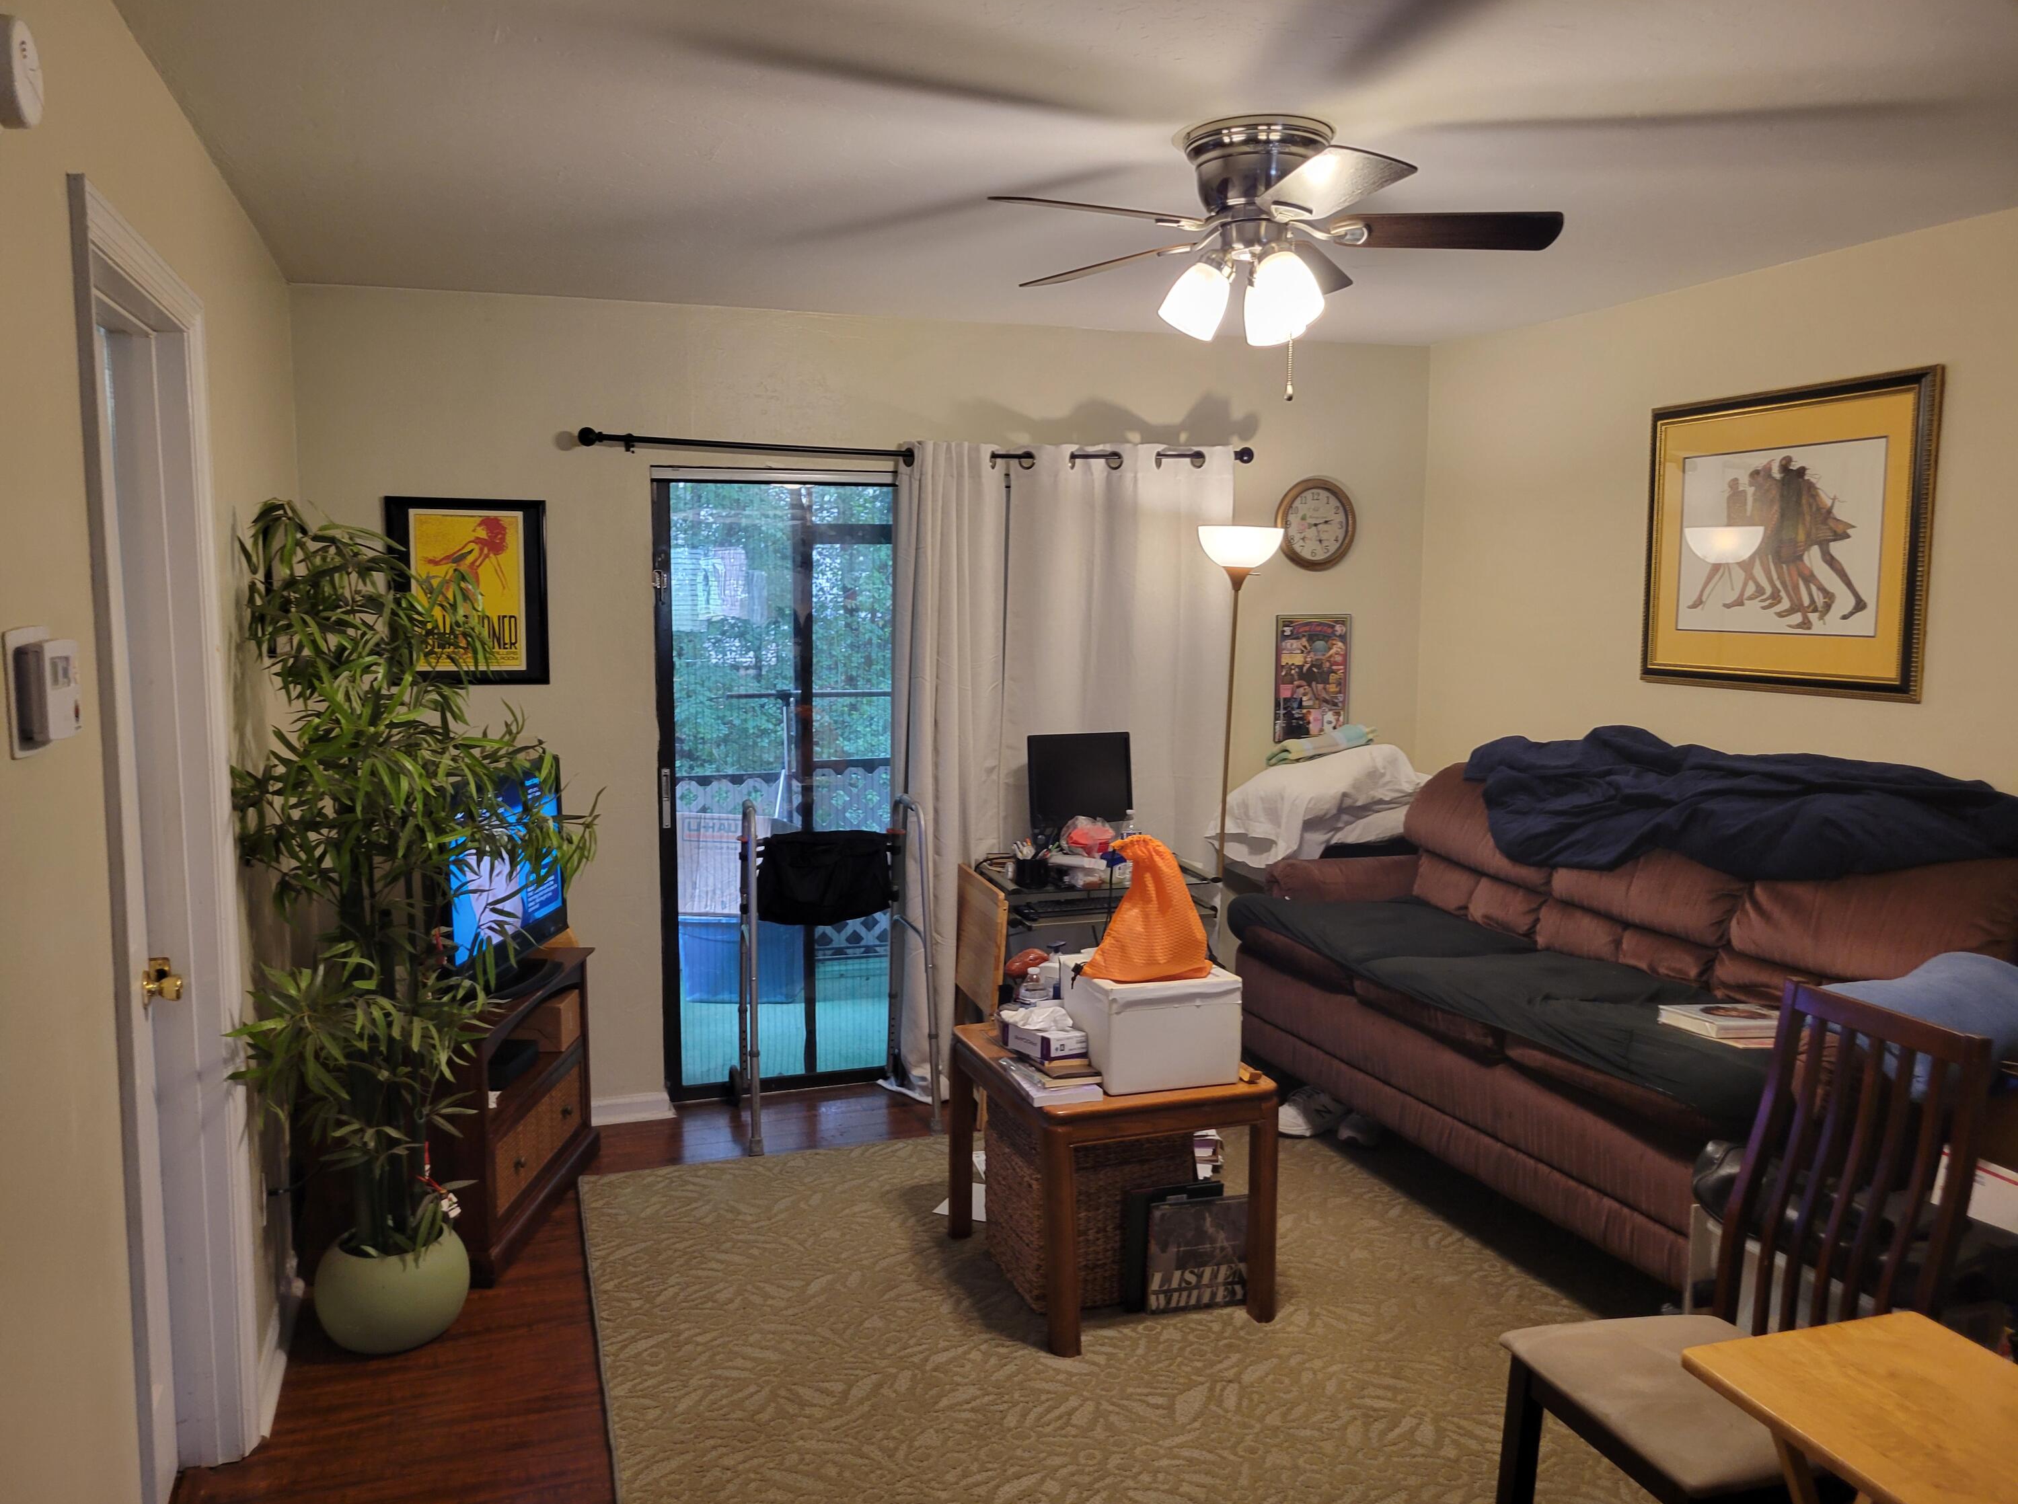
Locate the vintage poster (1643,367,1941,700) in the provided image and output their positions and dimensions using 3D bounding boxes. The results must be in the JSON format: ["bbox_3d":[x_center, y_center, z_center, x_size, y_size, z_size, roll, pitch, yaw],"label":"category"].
[{"bbox_3d":[1.956,-0.538,3.869,0.035,0.760,0.875,-2,7,-19],"label":"vintage poster"}]

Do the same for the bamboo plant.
[{"bbox_3d":[-1.229,0.259,3.238,0.680,1.588,0.680,-2,6,-19],"label":"bamboo plant"}]

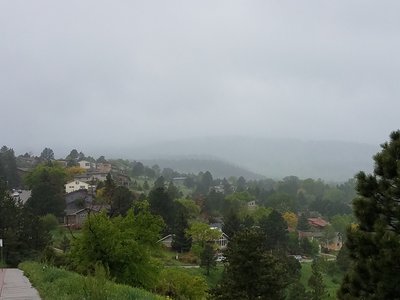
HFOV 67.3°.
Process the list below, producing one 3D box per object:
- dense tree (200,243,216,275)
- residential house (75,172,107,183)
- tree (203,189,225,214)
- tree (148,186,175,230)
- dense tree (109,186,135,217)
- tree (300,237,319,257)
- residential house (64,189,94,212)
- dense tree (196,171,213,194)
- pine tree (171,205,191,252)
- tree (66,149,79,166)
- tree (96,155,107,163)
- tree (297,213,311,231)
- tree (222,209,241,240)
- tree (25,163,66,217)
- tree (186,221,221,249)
[{"bbox_3d":[2.490,31.784,88.000,4.687,9.374,4.687,0,-2,0],"label":"dense tree"},{"bbox_3d":[-55.984,14.086,155.000,15.500,5.300,10.500,0,-2,-12],"label":"residential house"},{"bbox_3d":[7.415,28.562,165.000,12.084,14.830,12.084,0,-2,0],"label":"tree"},{"bbox_3d":[-12.560,19.410,98.000,8.230,14.560,7.820,0,-2,0],"label":"tree"},{"bbox_3d":[-24.040,16.230,92.000,7.720,9.800,7.340,0,-2,0],"label":"dense tree"},{"bbox_3d":[37.545,33.259,103.000,6.172,7.200,6.172,0,-2,0],"label":"tree"},{"bbox_3d":[-41.320,17.490,103.000,9.500,8.000,9.500,1,-2,-14],"label":"residential house"},{"bbox_3d":[3.745,27.047,250.000,13.316,19.973,13.316,0,-2,0],"label":"dense tree"},{"bbox_3d":[-6.816,27.438,105.000,6.991,16.778,6.991,0,-2,0],"label":"pine tree"},{"bbox_3d":[-72.150,4.530,170.000,6.590,10.430,6.260,0,-2,0],"label":"tree"},{"bbox_3d":[-60.660,6.160,185.000,5.970,6.570,5.680,0,-2,0],"label":"tree"},{"bbox_3d":[48.236,33.788,140.000,6.525,10.253,6.525,0,-2,0],"label":"tree"},{"bbox_3d":[12.373,30.246,118.000,7.071,14.534,7.071,0,-2,0],"label":"tree"},{"bbox_3d":[-43.200,11.050,84.000,11.390,14.650,10.820,0,-2,0],"label":"tree"},{"bbox_3d":[0.930,22.770,80.000,8.780,7.750,8.340,0,-2,0],"label":"tree"}]

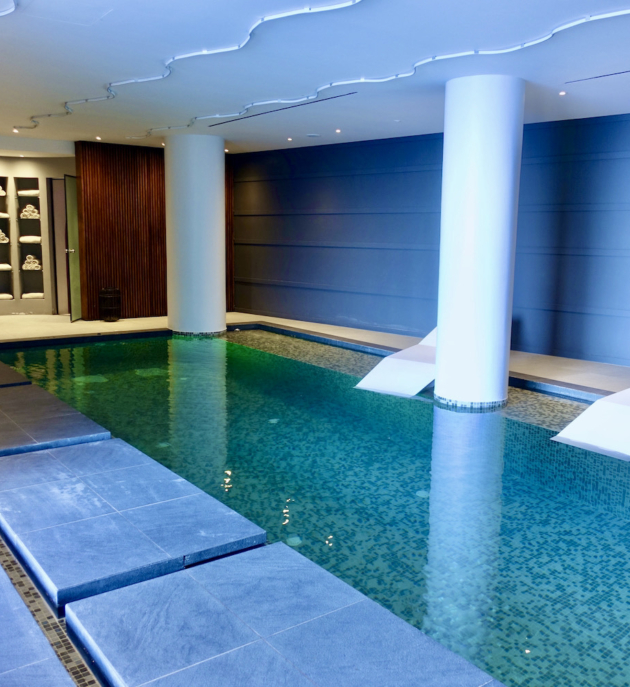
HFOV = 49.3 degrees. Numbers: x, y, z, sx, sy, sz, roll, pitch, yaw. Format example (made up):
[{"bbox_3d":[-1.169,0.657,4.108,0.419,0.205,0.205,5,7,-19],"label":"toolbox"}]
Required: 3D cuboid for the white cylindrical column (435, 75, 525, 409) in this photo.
[{"bbox_3d":[1.455,-0.851,6.125,0.651,2.809,0.651,1,9,0],"label":"white cylindrical column"}]

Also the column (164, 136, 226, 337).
[{"bbox_3d":[-1.747,-1.554,10.151,0.848,2.828,0.848,1,9,0],"label":"column"}]

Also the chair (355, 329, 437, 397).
[{"bbox_3d":[1.254,0.136,7.237,0.735,0.720,2.050,8,11,37],"label":"chair"}]

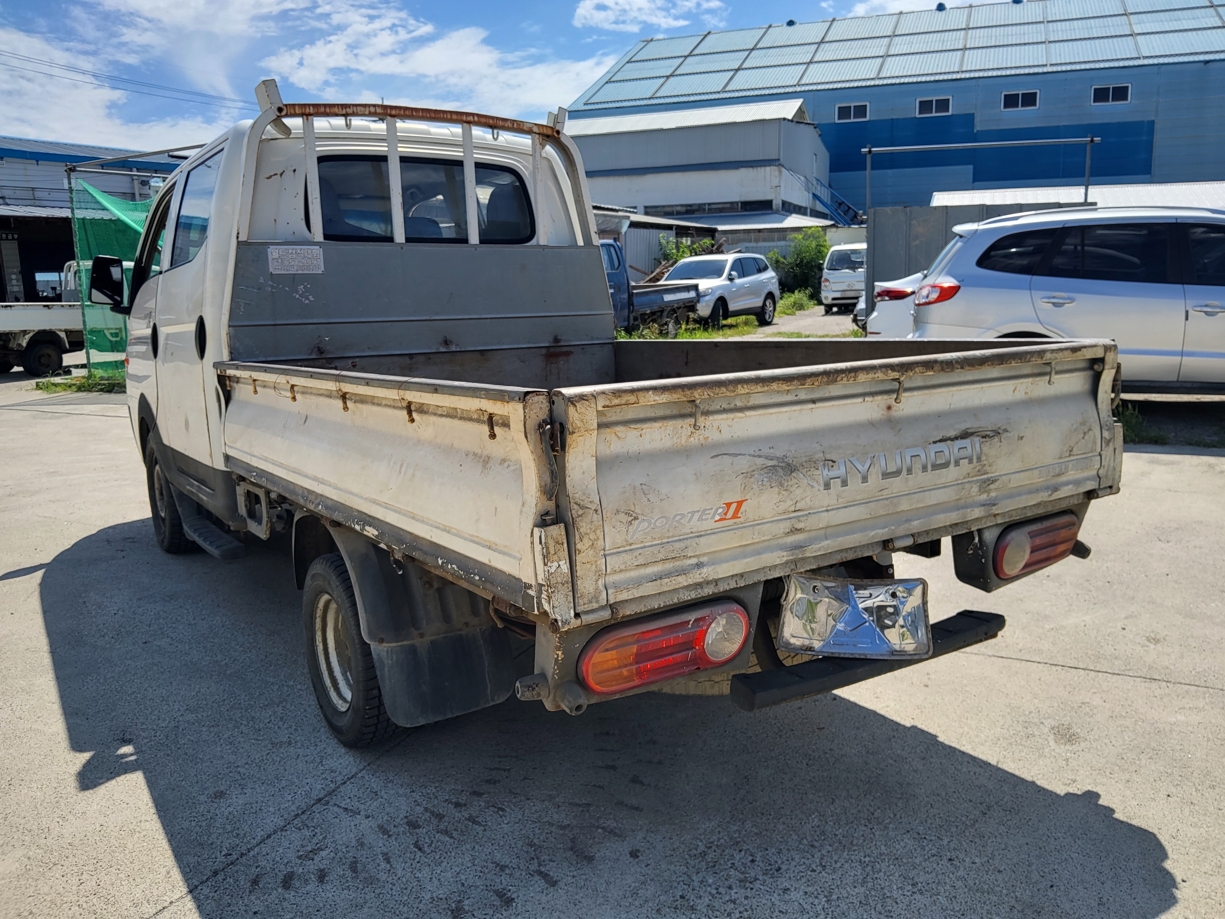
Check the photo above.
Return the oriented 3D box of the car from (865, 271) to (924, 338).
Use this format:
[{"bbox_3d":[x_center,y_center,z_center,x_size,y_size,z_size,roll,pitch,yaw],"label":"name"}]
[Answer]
[{"bbox_3d":[5.307,-1.662,10.367,1.780,1.450,4.530,-9,13,-39],"label":"car"}]

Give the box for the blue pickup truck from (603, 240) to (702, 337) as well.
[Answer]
[{"bbox_3d":[-0.209,-3.120,17.762,1.740,1.970,5.120,5,14,30],"label":"blue pickup truck"}]

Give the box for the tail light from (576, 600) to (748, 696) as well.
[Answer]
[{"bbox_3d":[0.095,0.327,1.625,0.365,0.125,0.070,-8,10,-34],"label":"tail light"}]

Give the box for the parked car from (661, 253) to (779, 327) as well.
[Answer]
[{"bbox_3d":[2.328,-3.978,21.646,1.890,1.730,4.670,4,11,31],"label":"parked car"}]

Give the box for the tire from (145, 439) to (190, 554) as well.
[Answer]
[{"bbox_3d":[-2.253,0.153,4.740,0.195,0.645,0.645,-8,12,-34],"label":"tire"}]

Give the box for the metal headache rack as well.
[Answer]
[{"bbox_3d":[-0.679,-1.100,3.508,1.500,0.560,0.140,-8,10,-34],"label":"metal headache rack"}]

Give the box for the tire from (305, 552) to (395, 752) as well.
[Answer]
[{"bbox_3d":[-0.728,0.531,2.619,0.150,0.560,0.560,-8,12,-34],"label":"tire"}]

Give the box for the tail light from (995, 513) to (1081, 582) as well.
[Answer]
[{"bbox_3d":[1.045,0.208,2.276,0.365,0.125,0.070,-8,10,-34],"label":"tail light"}]

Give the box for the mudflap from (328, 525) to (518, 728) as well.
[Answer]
[{"bbox_3d":[-0.491,0.405,2.446,0.380,0.470,0.380,-8,12,-34],"label":"mudflap"}]

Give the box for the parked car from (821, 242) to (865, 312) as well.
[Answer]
[{"bbox_3d":[7.525,-5.351,27.550,1.740,1.970,5.100,3,12,22],"label":"parked car"}]

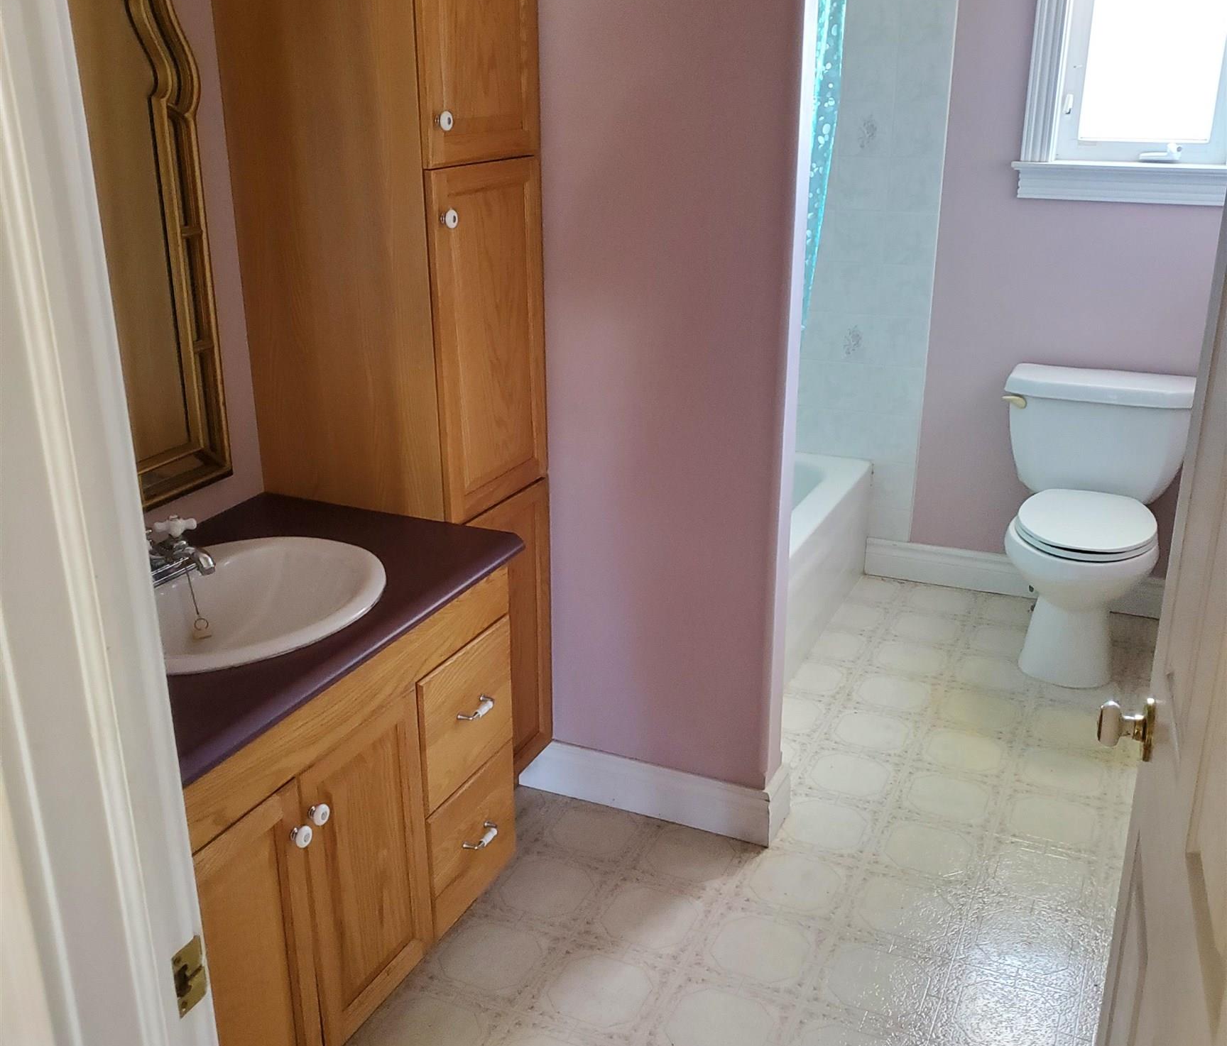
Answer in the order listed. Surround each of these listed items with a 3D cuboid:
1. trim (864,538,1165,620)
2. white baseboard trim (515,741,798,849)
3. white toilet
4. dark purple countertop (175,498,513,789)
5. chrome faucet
[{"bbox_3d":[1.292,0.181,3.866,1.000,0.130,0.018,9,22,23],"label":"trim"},{"bbox_3d":[0.087,0.573,2.792,0.617,0.135,0.137,9,22,23],"label":"white baseboard trim"},{"bbox_3d":[1.287,0.017,3.400,0.508,0.757,0.680,9,22,23],"label":"white toilet"},{"bbox_3d":[-0.609,0.158,1.859,0.604,0.043,1.000,9,22,23],"label":"dark purple countertop"},{"bbox_3d":[-0.677,0.055,1.913,0.155,0.097,0.178,9,22,23],"label":"chrome faucet"}]

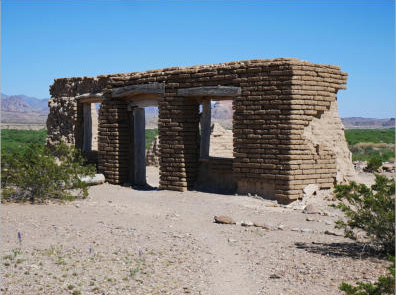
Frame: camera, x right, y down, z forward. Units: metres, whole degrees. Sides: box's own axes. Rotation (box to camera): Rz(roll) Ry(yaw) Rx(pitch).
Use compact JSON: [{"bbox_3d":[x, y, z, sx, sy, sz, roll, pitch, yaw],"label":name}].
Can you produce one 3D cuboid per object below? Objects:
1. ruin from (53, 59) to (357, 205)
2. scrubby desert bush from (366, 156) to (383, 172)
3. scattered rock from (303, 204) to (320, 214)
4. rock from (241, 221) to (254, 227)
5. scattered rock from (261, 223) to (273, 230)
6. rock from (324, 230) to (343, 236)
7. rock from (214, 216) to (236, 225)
[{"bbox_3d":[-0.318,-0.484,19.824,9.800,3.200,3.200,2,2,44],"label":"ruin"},{"bbox_3d":[6.956,0.616,27.043,0.620,0.580,0.600,0,2,0],"label":"scrubby desert bush"},{"bbox_3d":[2.258,1.211,13.651,0.320,0.170,0.250,0,2,0],"label":"scattered rock"},{"bbox_3d":[0.845,1.315,11.710,0.225,0.075,0.170,0,2,0],"label":"rock"},{"bbox_3d":[1.145,1.322,11.474,0.190,0.075,0.150,0,2,0],"label":"scattered rock"},{"bbox_3d":[2.141,1.343,10.842,0.260,0.070,0.170,0,2,12],"label":"rock"},{"bbox_3d":[0.485,1.269,12.099,0.350,0.145,0.250,1,2,18],"label":"rock"}]

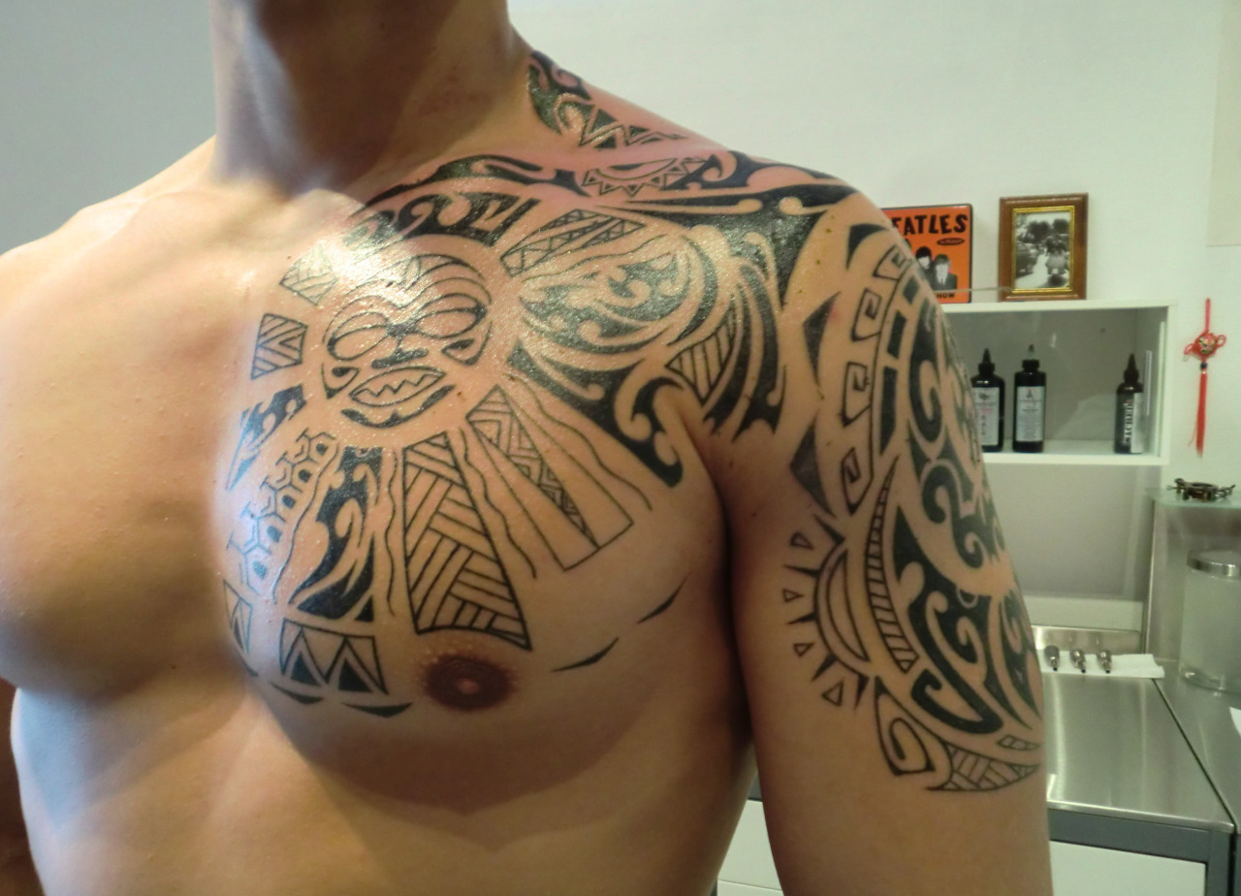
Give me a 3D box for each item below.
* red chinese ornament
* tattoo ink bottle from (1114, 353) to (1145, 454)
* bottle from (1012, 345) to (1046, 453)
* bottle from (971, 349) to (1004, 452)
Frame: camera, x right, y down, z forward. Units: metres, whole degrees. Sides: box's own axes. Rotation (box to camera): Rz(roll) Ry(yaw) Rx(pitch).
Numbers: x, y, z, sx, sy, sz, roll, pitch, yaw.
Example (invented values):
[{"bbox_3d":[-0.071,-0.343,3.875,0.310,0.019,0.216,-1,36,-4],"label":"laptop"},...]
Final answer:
[{"bbox_3d":[1.073,-0.129,1.707,0.066,0.288,0.025,1,9,19],"label":"red chinese ornament"},{"bbox_3d":[0.904,-0.080,1.650,0.048,0.175,0.048,2,10,25],"label":"tattoo ink bottle"},{"bbox_3d":[0.748,-0.090,1.700,0.054,0.193,0.054,1,10,22],"label":"bottle"},{"bbox_3d":[0.680,-0.089,1.725,0.059,0.187,0.059,1,10,20],"label":"bottle"}]

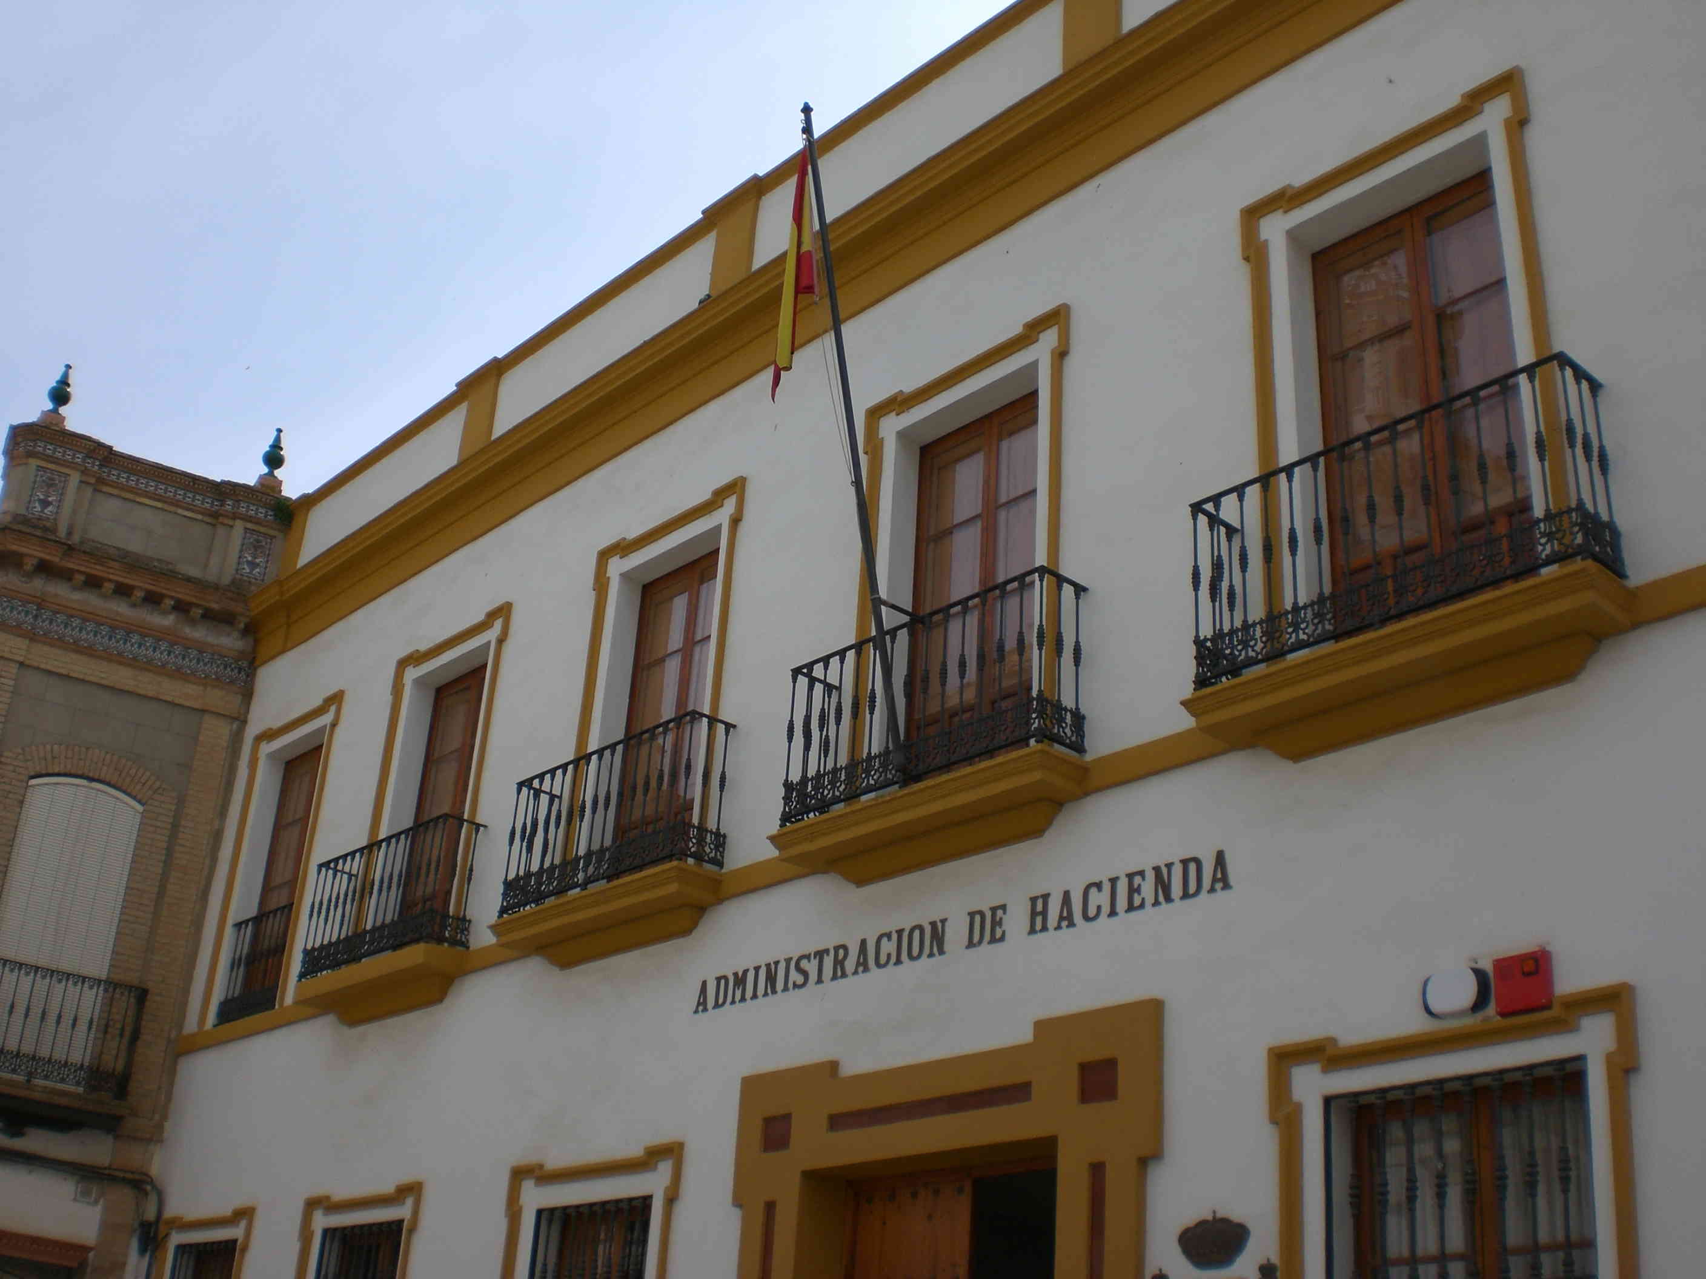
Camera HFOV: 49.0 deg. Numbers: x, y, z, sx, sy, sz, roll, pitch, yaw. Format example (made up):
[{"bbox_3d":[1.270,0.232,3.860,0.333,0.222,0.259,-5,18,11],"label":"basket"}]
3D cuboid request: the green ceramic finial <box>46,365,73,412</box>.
[{"bbox_3d":[-8.142,-2.578,19.254,0.238,0.588,0.238,18,-28,-29],"label":"green ceramic finial"}]

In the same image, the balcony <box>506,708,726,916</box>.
[{"bbox_3d":[-1.646,1.271,12.875,0.398,1.037,2.094,23,-31,-37],"label":"balcony"}]

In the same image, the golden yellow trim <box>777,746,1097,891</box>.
[{"bbox_3d":[0.349,0.987,9.785,0.356,0.287,2.068,25,-33,-37],"label":"golden yellow trim"}]

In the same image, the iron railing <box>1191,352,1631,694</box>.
[{"bbox_3d":[2.499,-0.435,8.692,0.398,1.044,2.045,23,-31,-37],"label":"iron railing"}]

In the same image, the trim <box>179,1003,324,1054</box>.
[{"bbox_3d":[-5.348,3.409,16.589,0.064,0.185,2.890,23,-31,-37],"label":"trim"}]

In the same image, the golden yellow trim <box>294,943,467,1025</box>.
[{"bbox_3d":[-3.733,2.736,14.660,0.398,0.334,2.059,23,-31,-37],"label":"golden yellow trim"}]

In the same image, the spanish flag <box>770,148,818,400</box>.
[{"bbox_3d":[-0.342,-2.123,11.051,0.241,1.690,0.227,23,-31,-37],"label":"spanish flag"}]

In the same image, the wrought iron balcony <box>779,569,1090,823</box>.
[{"bbox_3d":[0.406,0.387,10.054,0.353,0.960,1.921,25,-33,-37],"label":"wrought iron balcony"}]

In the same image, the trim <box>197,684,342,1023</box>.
[{"bbox_3d":[-4.985,1.909,16.075,0.125,2.744,1.639,25,-33,-37],"label":"trim"}]

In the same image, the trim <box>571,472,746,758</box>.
[{"bbox_3d":[-1.335,0.385,12.464,0.125,2.730,1.674,25,-33,-37],"label":"trim"}]

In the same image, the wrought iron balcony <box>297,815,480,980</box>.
[{"bbox_3d":[-3.428,1.973,13.858,0.350,0.937,1.894,25,-33,-37],"label":"wrought iron balcony"}]

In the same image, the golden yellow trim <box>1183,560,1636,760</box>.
[{"bbox_3d":[2.284,0.179,7.859,0.370,0.284,1.963,25,-33,-37],"label":"golden yellow trim"}]

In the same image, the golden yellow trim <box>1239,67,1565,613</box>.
[{"bbox_3d":[2.497,-1.216,8.640,0.073,2.744,1.578,25,-33,-37],"label":"golden yellow trim"}]

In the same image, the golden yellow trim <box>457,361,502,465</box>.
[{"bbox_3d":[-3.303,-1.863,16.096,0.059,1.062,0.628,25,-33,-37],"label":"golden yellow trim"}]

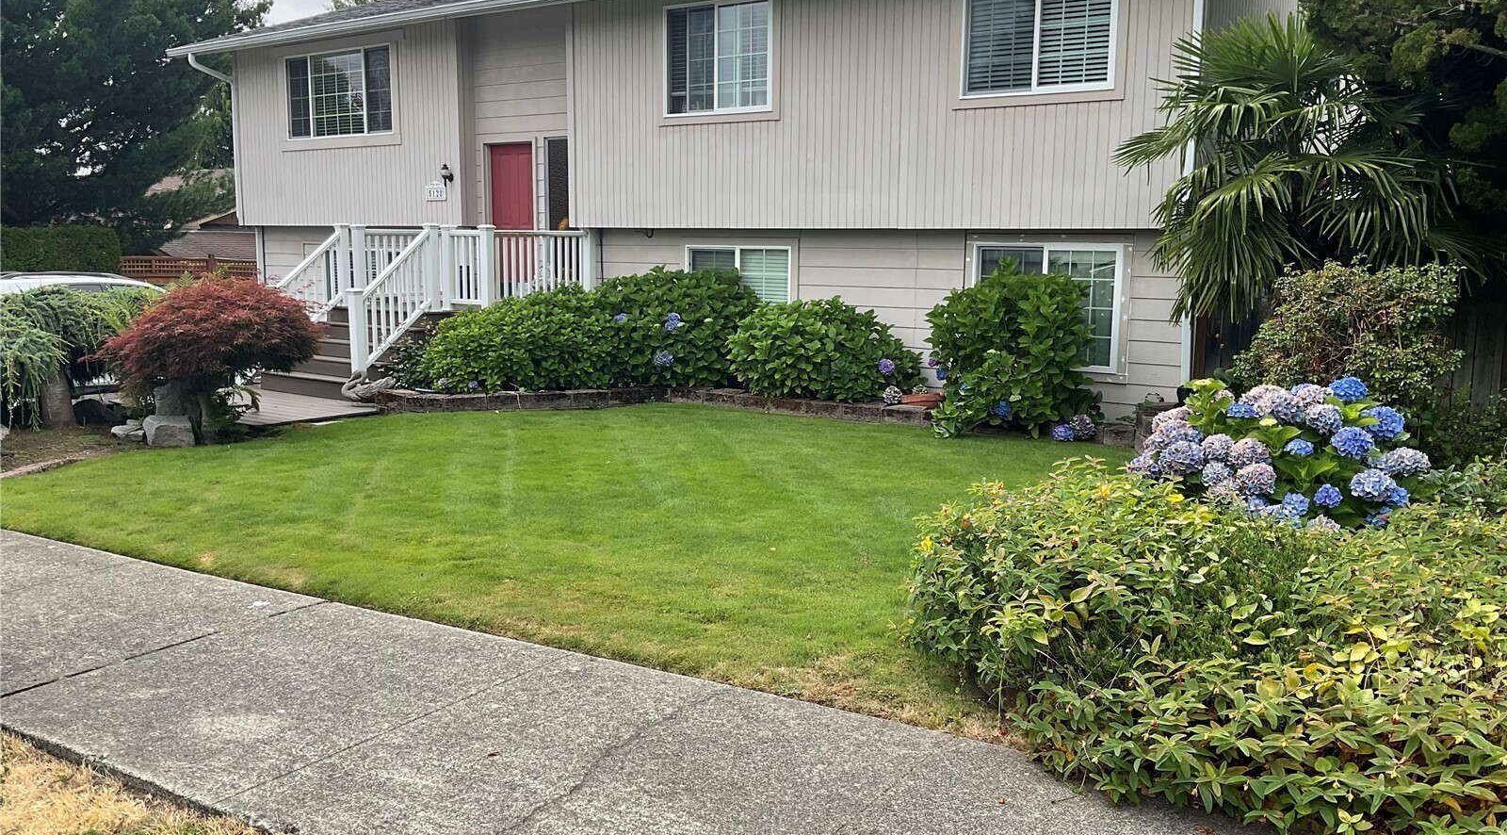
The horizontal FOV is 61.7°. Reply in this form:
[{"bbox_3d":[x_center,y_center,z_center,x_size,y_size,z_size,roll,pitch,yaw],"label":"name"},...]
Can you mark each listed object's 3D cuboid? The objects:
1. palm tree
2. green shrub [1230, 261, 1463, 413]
[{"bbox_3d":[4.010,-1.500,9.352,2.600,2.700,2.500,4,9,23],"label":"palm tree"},{"bbox_3d":[3.847,-0.178,8.246,1.500,1.500,1.250,4,9,25],"label":"green shrub"}]

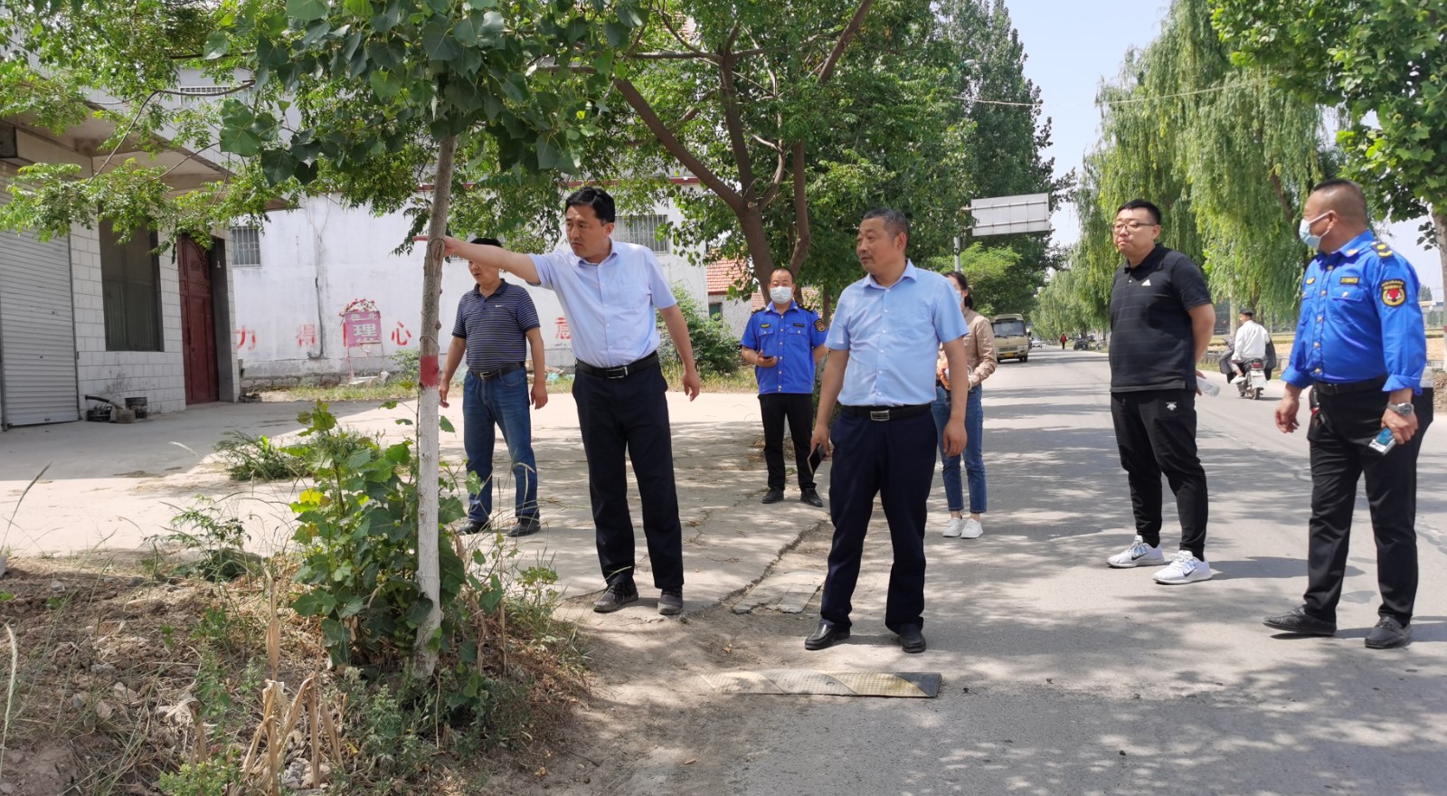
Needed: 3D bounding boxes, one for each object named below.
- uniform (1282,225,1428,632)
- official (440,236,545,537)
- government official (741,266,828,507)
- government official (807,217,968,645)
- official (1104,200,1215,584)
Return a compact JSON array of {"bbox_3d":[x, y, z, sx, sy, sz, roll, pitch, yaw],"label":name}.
[{"bbox_3d":[2.439,0.120,4.360,0.420,1.460,0.540,-3,3,-22],"label":"uniform"},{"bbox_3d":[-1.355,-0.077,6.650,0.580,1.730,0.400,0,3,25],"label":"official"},{"bbox_3d":[0.445,-0.094,8.150,0.600,1.700,0.380,-1,3,10],"label":"government official"},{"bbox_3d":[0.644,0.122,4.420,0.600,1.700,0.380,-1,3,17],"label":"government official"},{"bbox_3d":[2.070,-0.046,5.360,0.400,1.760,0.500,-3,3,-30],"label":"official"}]

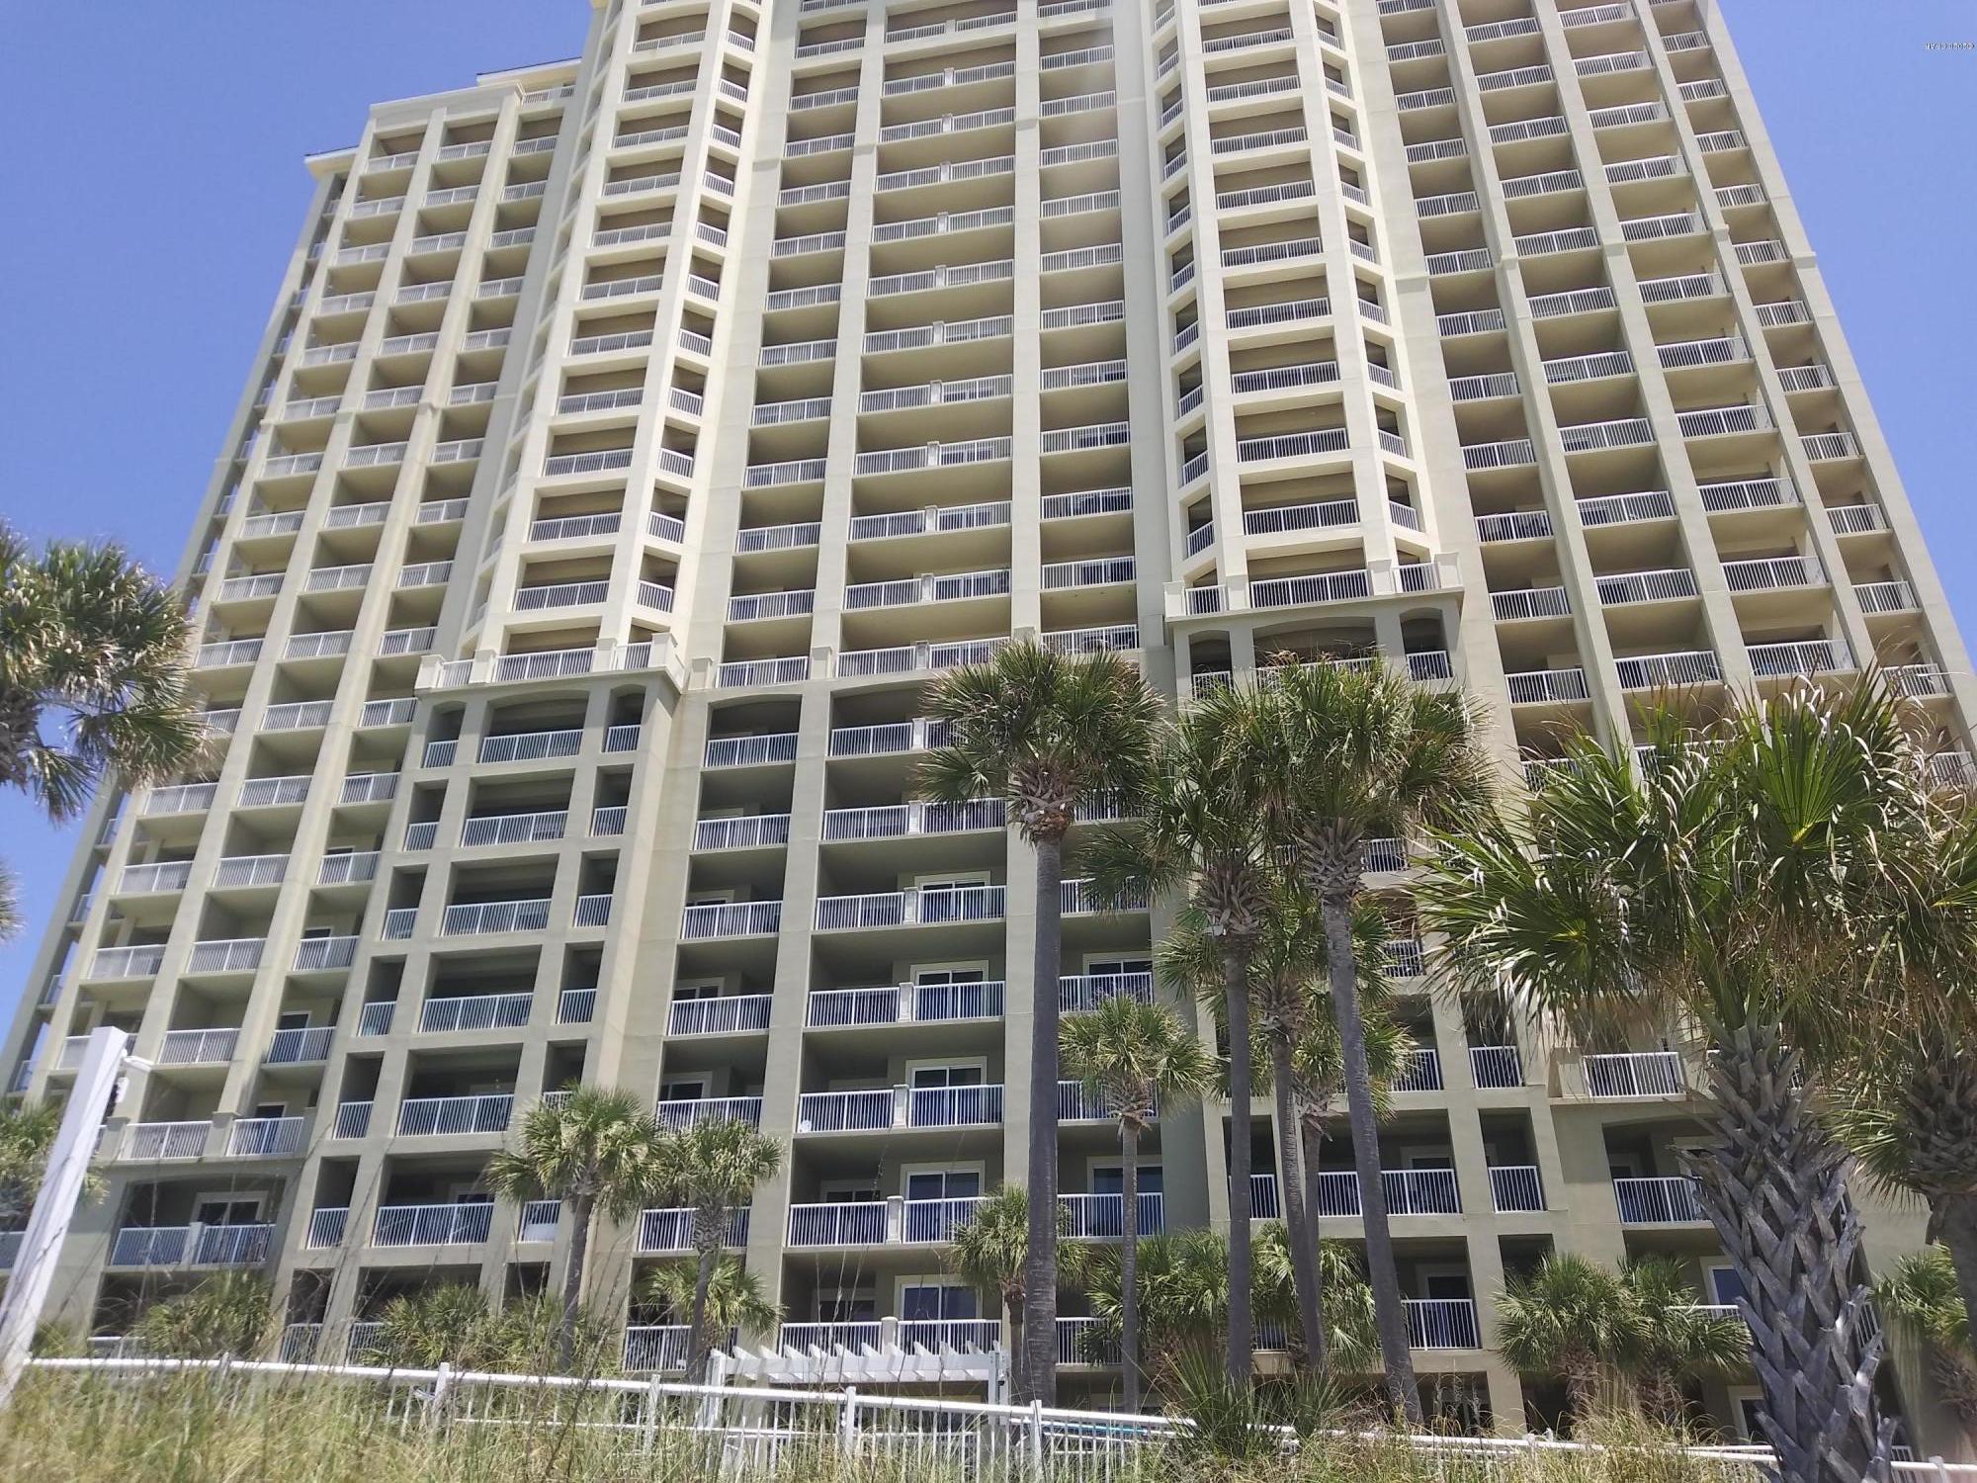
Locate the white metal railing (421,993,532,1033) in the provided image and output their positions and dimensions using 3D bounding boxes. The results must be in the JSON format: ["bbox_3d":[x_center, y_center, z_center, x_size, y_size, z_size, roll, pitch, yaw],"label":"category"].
[{"bbox_3d":[-15.124,8.395,44.596,3.502,1.100,1.200,-5,-31,10],"label":"white metal railing"}]

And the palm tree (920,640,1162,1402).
[{"bbox_3d":[0.804,3.551,21.390,3.762,11.621,3.762,-5,-31,10],"label":"palm tree"}]

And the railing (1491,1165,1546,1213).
[{"bbox_3d":[12.430,10.537,34.958,1.062,1.050,0.060,-5,-31,10],"label":"railing"}]

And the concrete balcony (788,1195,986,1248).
[{"bbox_3d":[-2.307,12.882,39.223,5.775,1.300,1.500,-5,-31,10],"label":"concrete balcony"}]

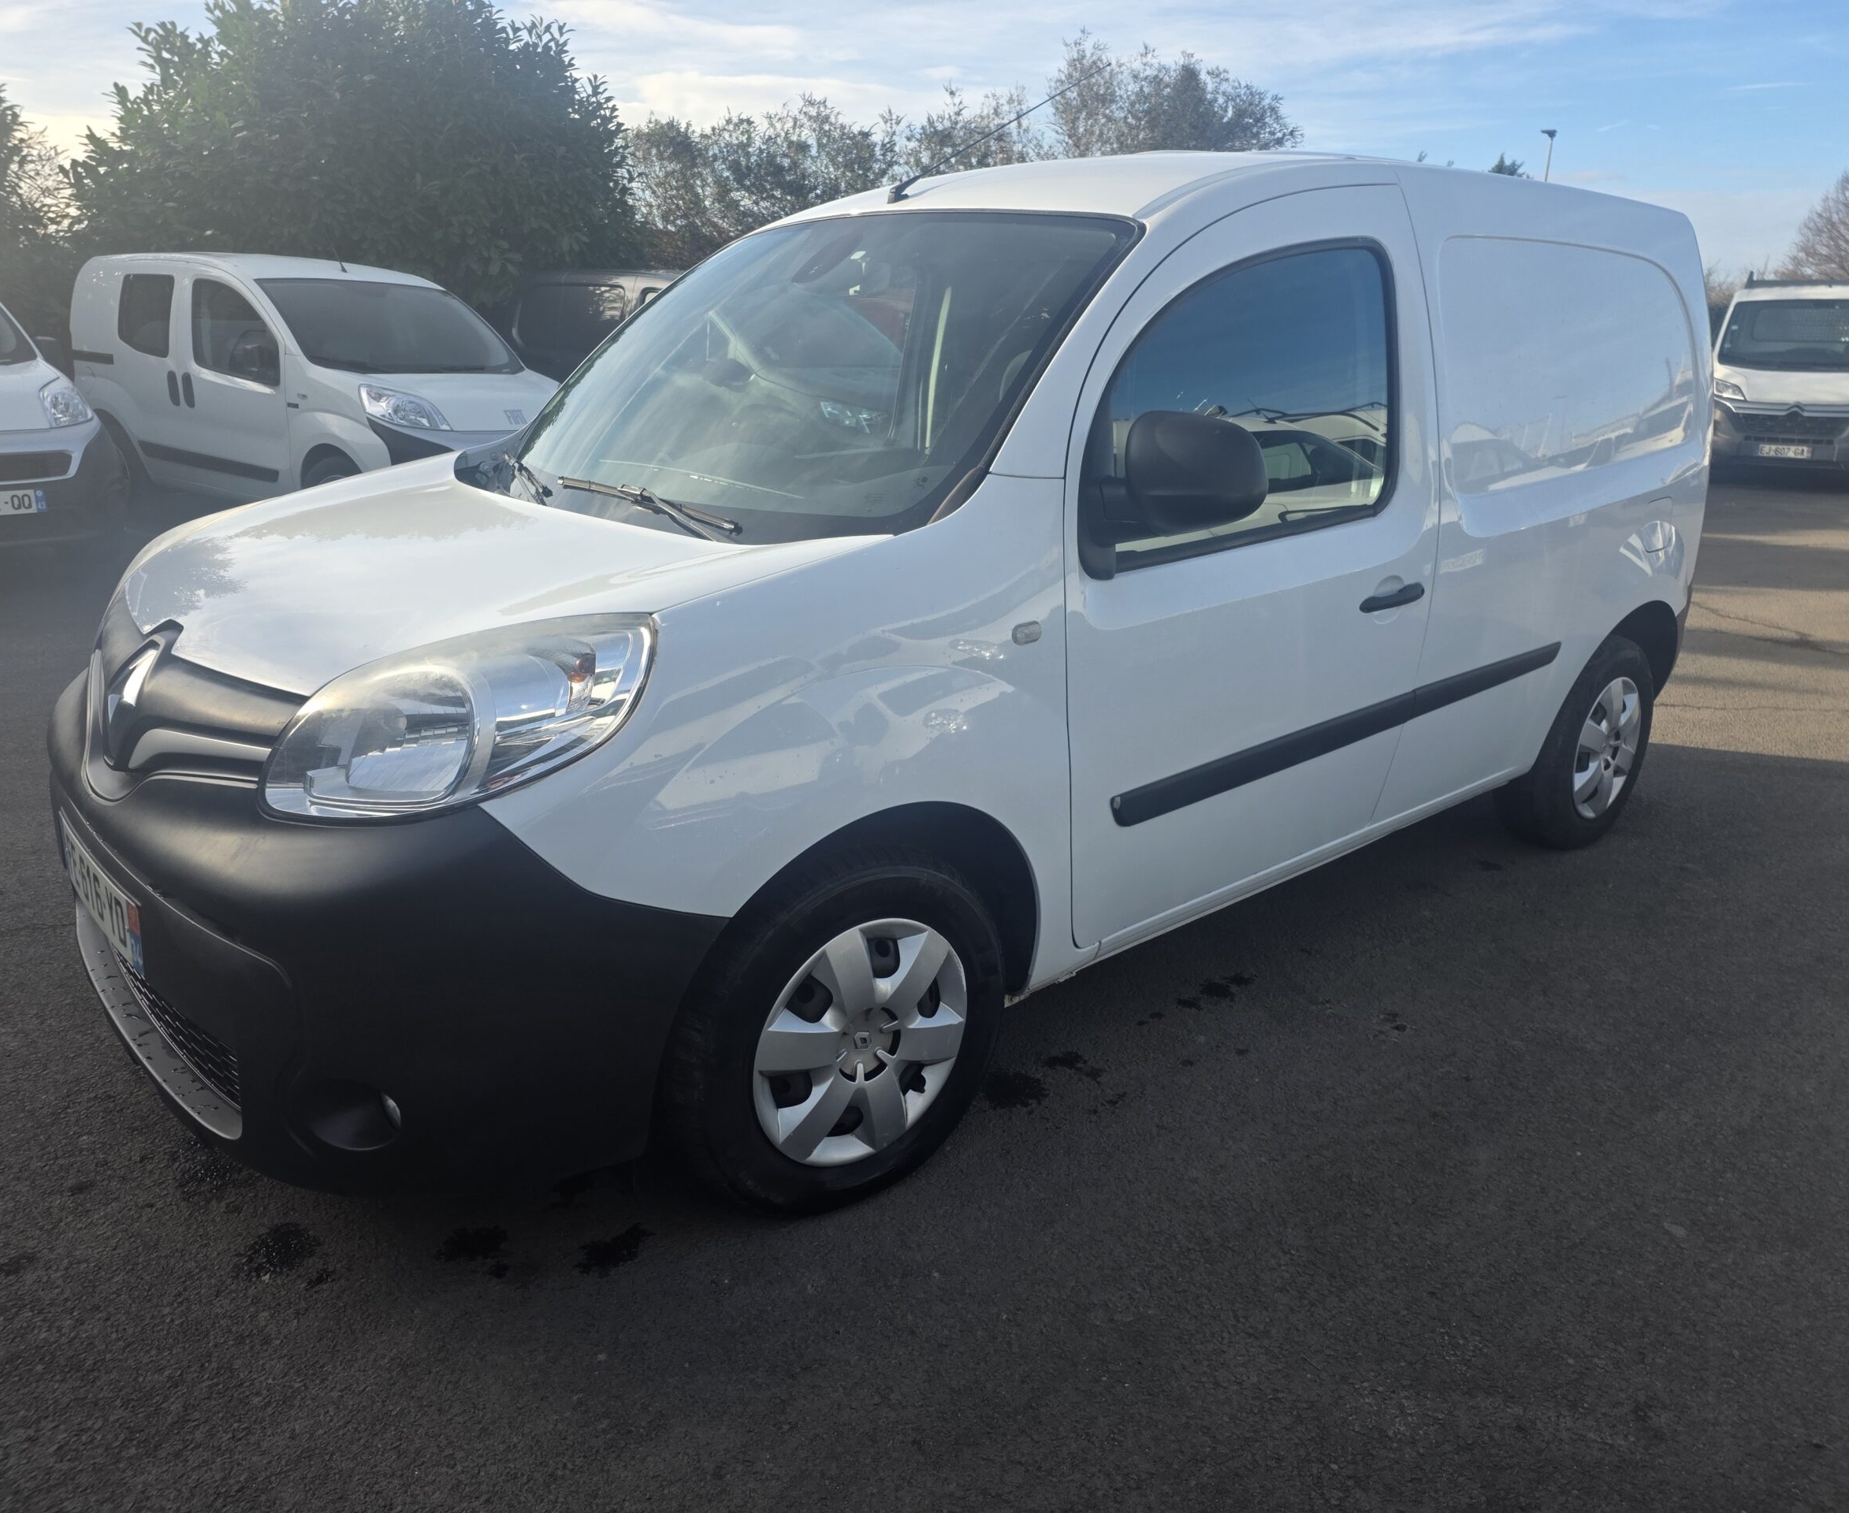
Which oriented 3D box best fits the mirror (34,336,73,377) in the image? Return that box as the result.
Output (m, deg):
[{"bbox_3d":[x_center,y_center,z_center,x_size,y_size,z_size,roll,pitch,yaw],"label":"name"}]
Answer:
[{"bbox_3d":[-5.042,-2.313,7.761,0.140,0.240,0.220,14,21,36],"label":"mirror"}]

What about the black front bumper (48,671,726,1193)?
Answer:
[{"bbox_3d":[-1.079,0.178,2.271,0.630,0.620,1.780,-13,22,-39],"label":"black front bumper"}]

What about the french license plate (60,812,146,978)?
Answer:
[{"bbox_3d":[-1.288,0.203,2.083,0.015,0.110,0.520,-13,22,-39],"label":"french license plate"}]

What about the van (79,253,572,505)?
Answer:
[{"bbox_3d":[-3.817,-2.327,8.864,3.930,1.720,1.720,13,20,33],"label":"van"}]

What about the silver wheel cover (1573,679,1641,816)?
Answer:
[{"bbox_3d":[1.936,-0.024,3.813,0.406,0.406,0.050,-13,22,-39],"label":"silver wheel cover"}]

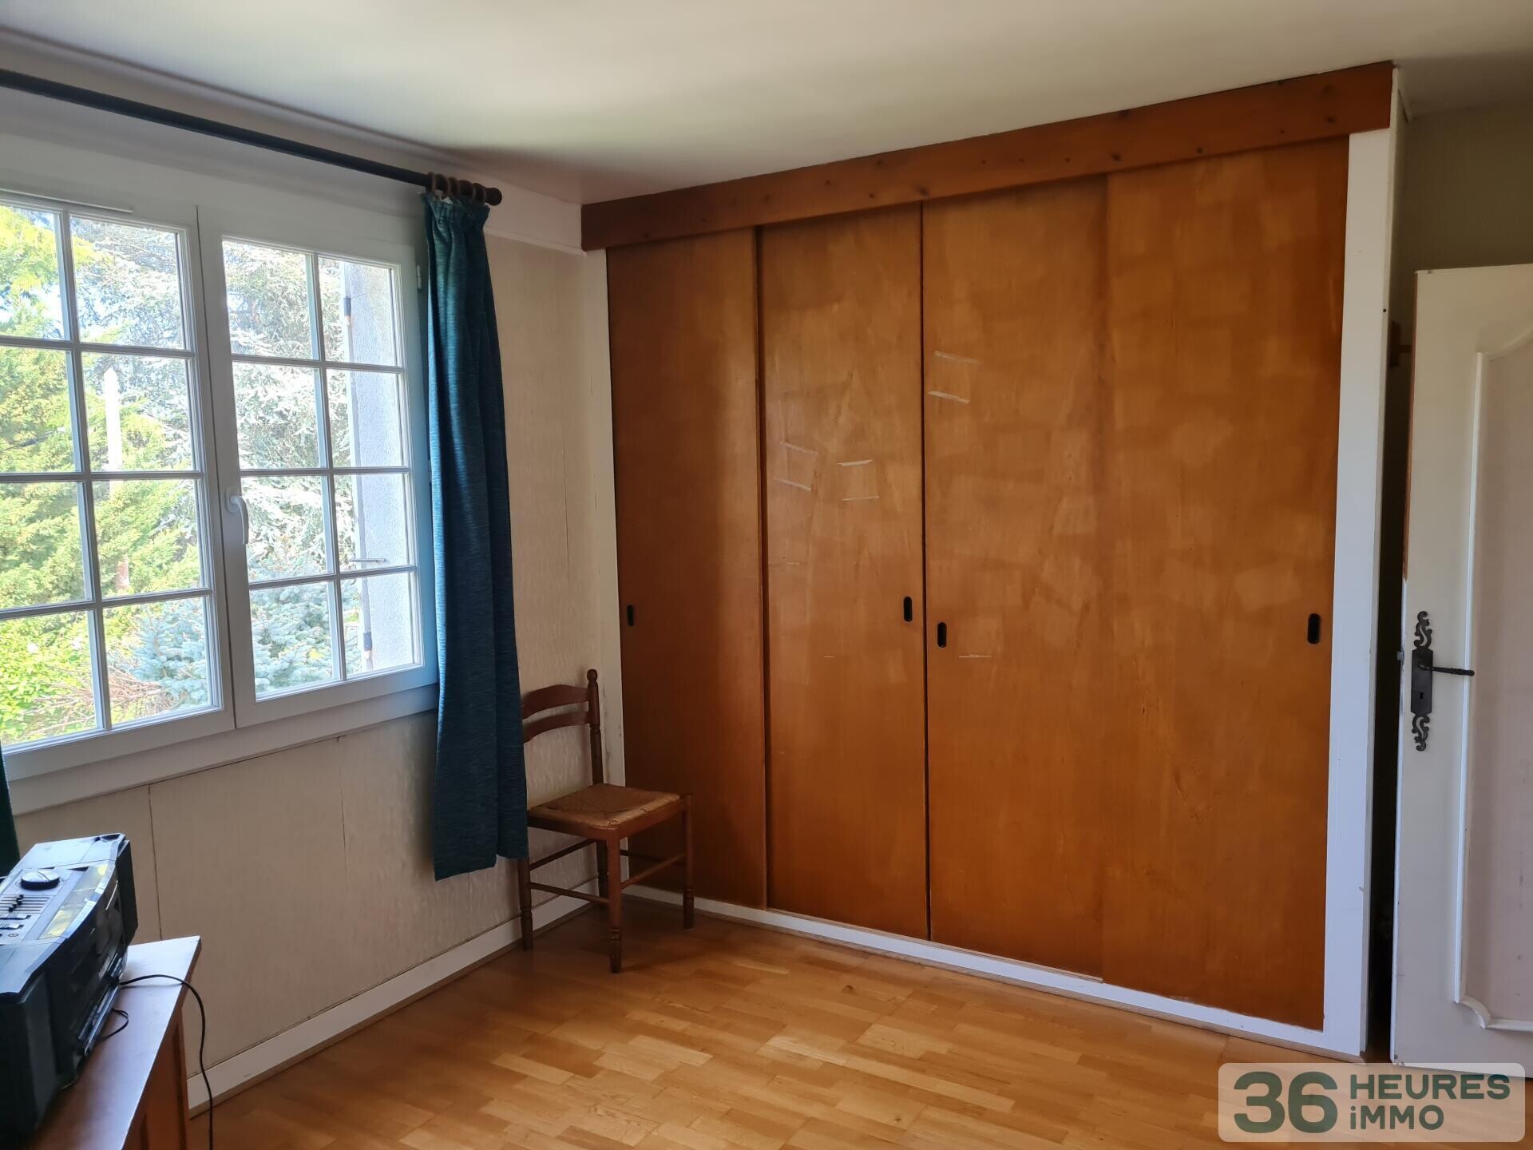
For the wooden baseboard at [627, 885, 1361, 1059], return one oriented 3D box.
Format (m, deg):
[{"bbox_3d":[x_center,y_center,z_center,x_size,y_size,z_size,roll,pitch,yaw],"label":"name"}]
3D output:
[{"bbox_3d":[0.518,1.191,3.626,2.416,0.067,0.025,2,7,31],"label":"wooden baseboard"}]

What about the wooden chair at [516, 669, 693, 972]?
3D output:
[{"bbox_3d":[-0.538,0.788,3.842,0.452,0.872,0.434,2,7,31],"label":"wooden chair"}]

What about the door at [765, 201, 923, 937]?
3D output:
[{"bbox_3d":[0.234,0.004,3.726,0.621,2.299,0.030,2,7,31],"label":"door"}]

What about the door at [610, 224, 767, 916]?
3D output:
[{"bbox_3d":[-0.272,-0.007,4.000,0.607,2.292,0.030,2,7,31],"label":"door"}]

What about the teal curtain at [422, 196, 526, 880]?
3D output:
[{"bbox_3d":[-0.891,-0.097,3.467,0.103,2.000,0.288,2,7,31],"label":"teal curtain"}]

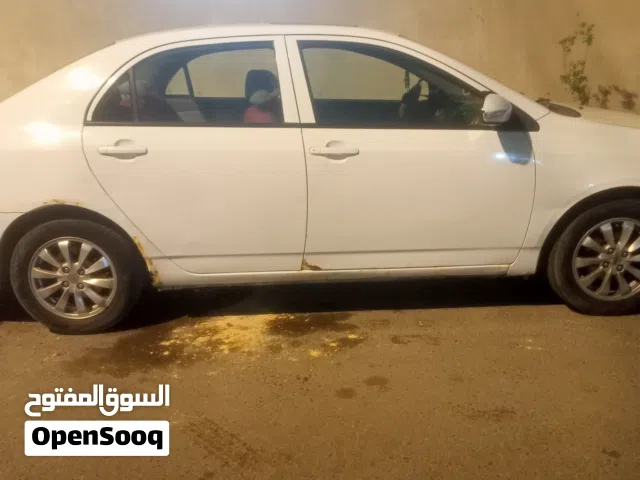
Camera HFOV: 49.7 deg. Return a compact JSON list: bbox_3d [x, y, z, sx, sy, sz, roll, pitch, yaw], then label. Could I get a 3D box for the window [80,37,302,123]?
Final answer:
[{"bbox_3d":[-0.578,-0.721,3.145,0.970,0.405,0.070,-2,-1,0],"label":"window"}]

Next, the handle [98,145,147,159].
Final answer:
[{"bbox_3d":[-0.875,-0.395,3.083,0.220,0.054,0.053,-2,17,0],"label":"handle"}]

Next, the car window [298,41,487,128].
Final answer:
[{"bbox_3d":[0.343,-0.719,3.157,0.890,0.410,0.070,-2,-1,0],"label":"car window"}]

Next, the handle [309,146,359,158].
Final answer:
[{"bbox_3d":[0.069,-0.393,3.095,0.220,0.054,0.053,-2,17,0],"label":"handle"}]

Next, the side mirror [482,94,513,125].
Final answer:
[{"bbox_3d":[0.783,-0.574,3.038,0.115,0.128,0.190,-2,17,0],"label":"side mirror"}]

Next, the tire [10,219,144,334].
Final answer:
[{"bbox_3d":[-1.179,0.154,3.386,0.605,0.600,0.200,-2,17,0],"label":"tire"}]

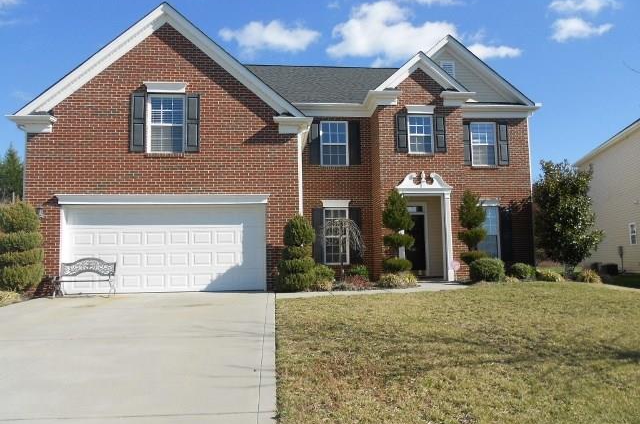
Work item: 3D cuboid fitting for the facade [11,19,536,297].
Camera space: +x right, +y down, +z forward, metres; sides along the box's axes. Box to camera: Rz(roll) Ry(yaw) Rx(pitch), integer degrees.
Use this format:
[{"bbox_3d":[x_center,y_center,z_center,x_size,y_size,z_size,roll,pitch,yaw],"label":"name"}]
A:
[{"bbox_3d":[0.023,-1.327,14.092,14.687,6.851,3.532,0,-6,-5],"label":"facade"}]

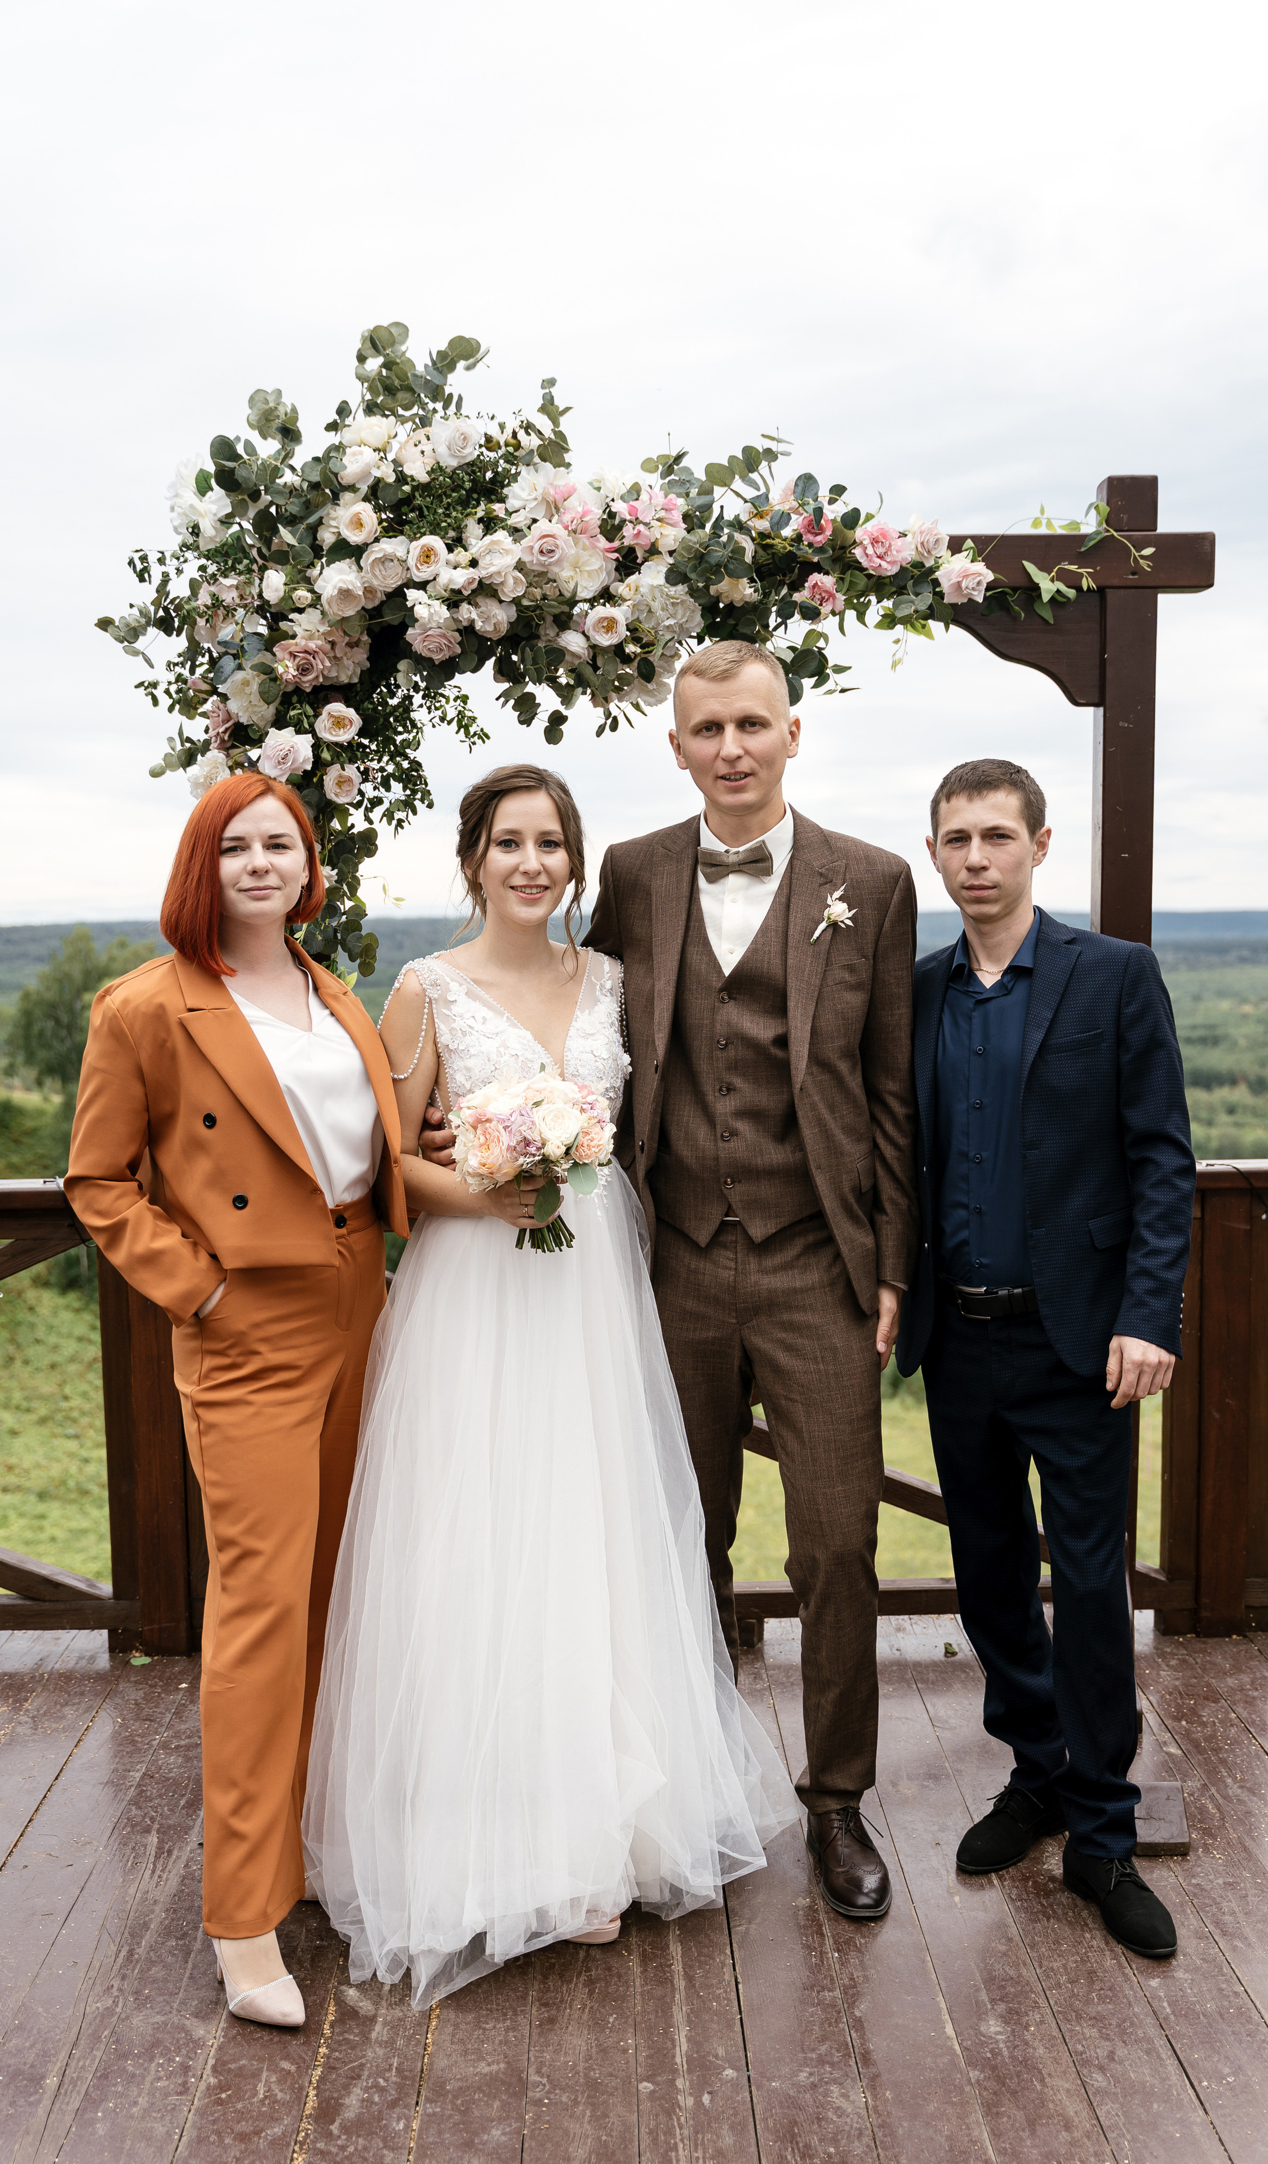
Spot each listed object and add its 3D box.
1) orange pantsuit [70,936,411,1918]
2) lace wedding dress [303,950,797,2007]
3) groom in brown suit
[{"bbox_3d":[-0.553,0.466,2.838,0.460,1.300,0.340,-4,6,-36],"label":"orange pantsuit"},{"bbox_3d":[-0.153,0.517,2.963,0.680,1.390,0.620,-3,5,-25],"label":"lace wedding dress"},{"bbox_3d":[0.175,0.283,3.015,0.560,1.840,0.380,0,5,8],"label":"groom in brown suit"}]

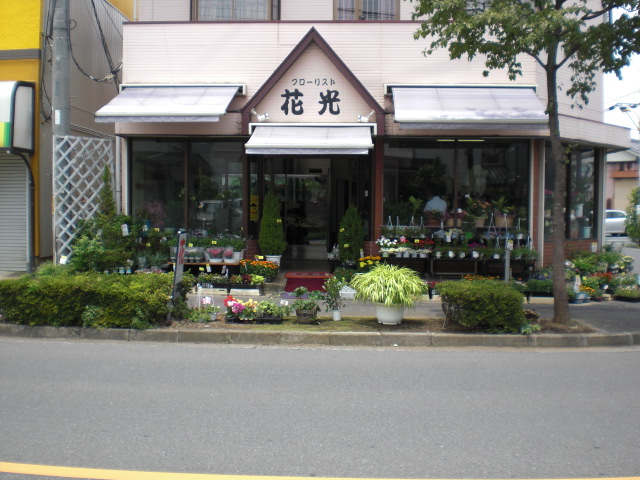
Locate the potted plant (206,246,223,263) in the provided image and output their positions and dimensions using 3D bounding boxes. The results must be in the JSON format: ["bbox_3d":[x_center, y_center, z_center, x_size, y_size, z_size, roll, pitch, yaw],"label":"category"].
[{"bbox_3d":[-1.810,0.254,12.050,0.270,0.280,0.260,0,3,3],"label":"potted plant"}]

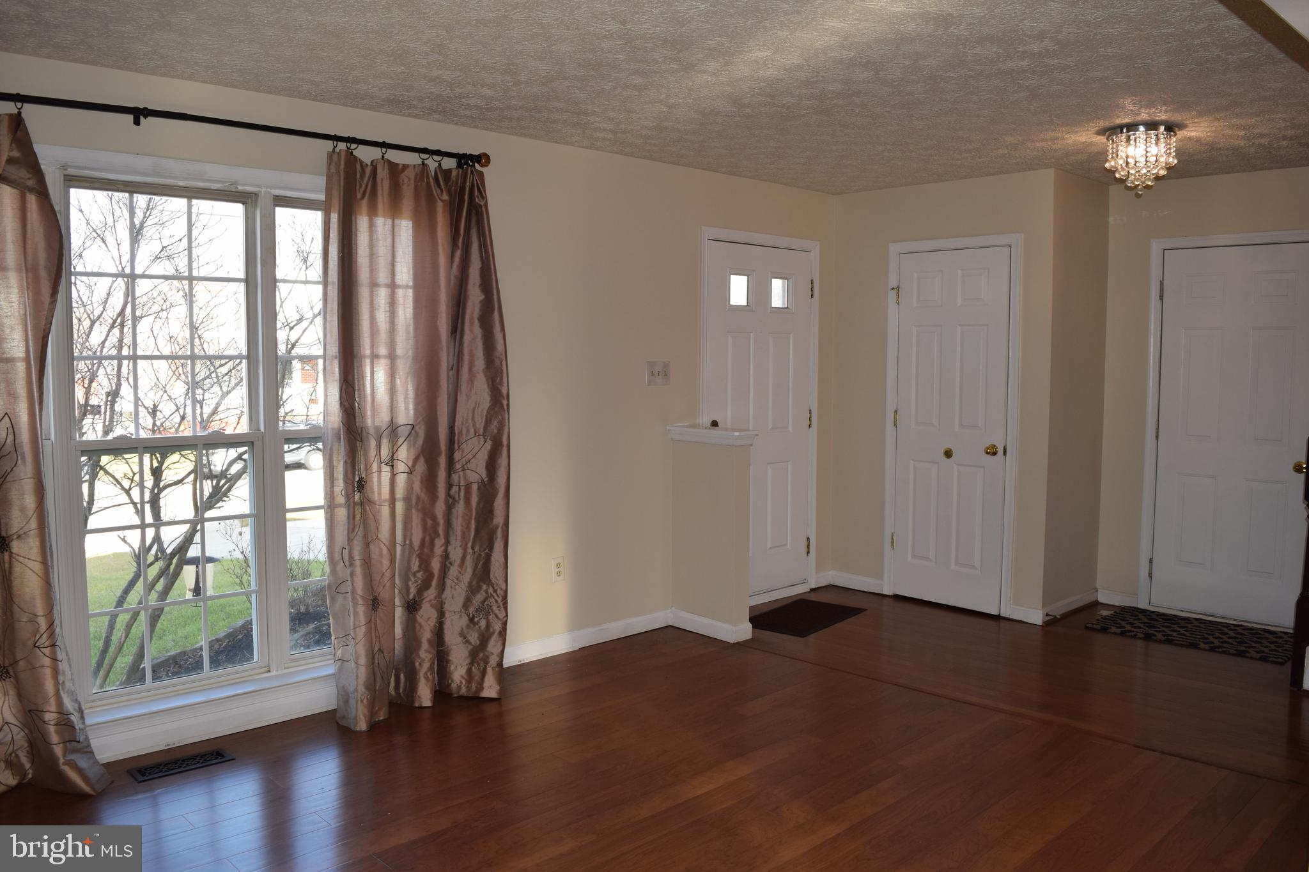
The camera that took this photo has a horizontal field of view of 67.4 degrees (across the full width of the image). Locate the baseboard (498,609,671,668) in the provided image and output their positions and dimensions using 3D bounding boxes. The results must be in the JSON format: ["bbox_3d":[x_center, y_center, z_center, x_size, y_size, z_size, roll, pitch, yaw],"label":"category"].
[{"bbox_3d":[-0.326,1.012,4.905,1.170,0.086,0.016,-4,7,-43],"label":"baseboard"}]

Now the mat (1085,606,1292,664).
[{"bbox_3d":[2.827,1.022,5.123,0.929,0.015,0.601,4,7,44],"label":"mat"}]

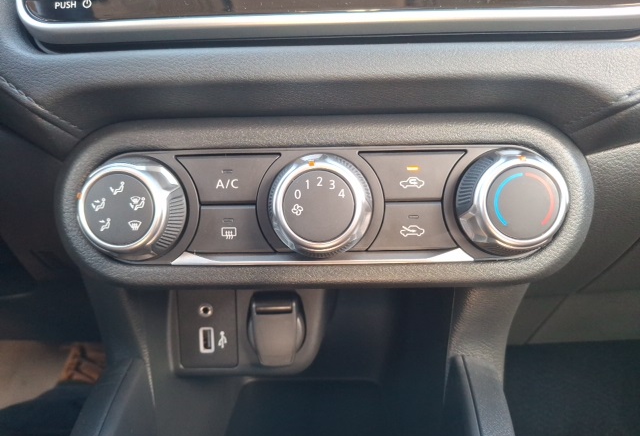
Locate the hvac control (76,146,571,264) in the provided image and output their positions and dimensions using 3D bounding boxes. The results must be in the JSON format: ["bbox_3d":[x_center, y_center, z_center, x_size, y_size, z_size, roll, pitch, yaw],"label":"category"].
[{"bbox_3d":[0.002,-0.007,0.244,0.258,0.064,0.030,-1,1,0],"label":"hvac control"}]

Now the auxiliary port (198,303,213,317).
[{"bbox_3d":[-0.070,0.056,0.282,0.009,0.009,0.005,-1,9,0],"label":"auxiliary port"}]

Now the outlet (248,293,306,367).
[{"bbox_3d":[-0.025,0.067,0.276,0.035,0.045,0.020,-1,9,0],"label":"outlet"}]

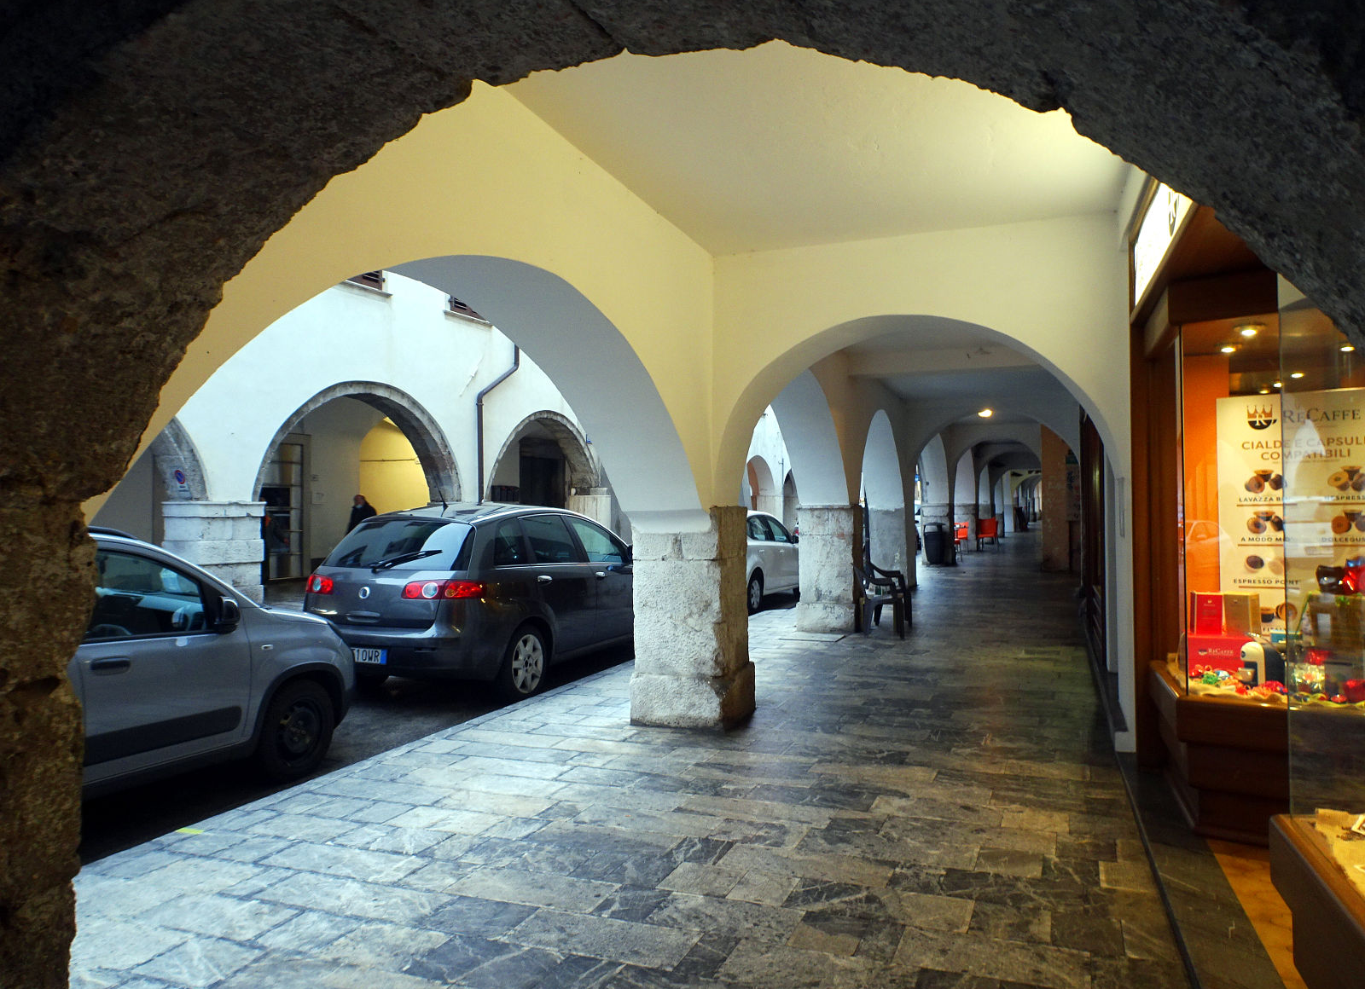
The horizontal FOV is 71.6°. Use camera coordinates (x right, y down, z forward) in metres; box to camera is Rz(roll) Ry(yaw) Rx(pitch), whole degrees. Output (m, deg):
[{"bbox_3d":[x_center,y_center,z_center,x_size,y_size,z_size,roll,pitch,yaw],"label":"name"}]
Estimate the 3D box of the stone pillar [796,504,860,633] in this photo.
[{"bbox_3d":[1.758,0.859,11.236,0.660,1.490,0.620,0,-1,20],"label":"stone pillar"}]

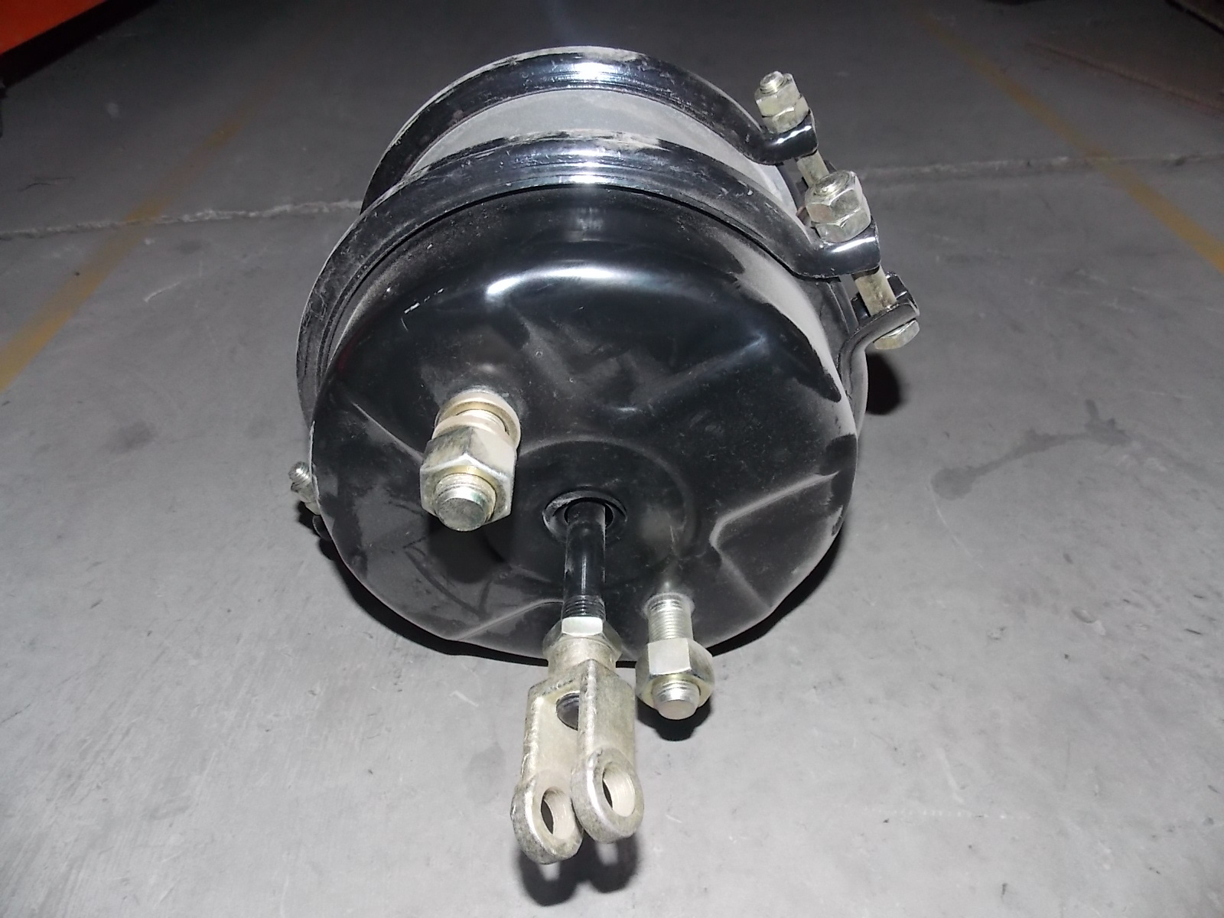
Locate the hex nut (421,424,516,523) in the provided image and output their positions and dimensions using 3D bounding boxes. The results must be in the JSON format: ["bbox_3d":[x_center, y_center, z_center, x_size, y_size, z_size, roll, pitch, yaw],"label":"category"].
[{"bbox_3d":[-0.039,0.005,0.224,0.024,0.028,0.014,5,43,-5],"label":"hex nut"}]

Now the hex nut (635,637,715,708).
[{"bbox_3d":[0.023,0.079,0.295,0.028,0.024,0.014,-9,43,8],"label":"hex nut"}]

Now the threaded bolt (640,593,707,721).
[{"bbox_3d":[0.023,0.073,0.301,0.018,0.018,0.044,-9,43,8],"label":"threaded bolt"}]

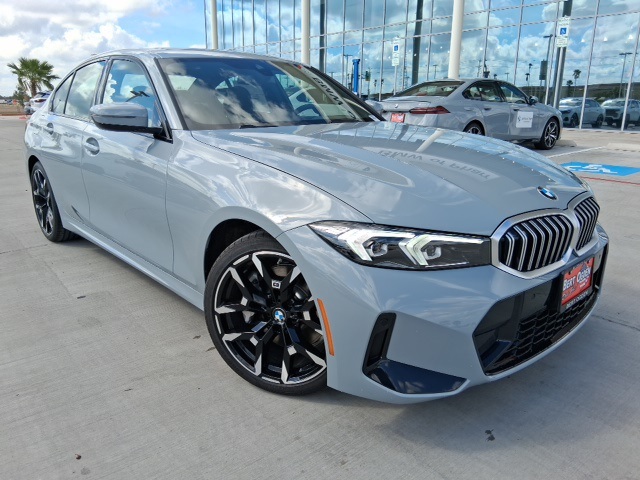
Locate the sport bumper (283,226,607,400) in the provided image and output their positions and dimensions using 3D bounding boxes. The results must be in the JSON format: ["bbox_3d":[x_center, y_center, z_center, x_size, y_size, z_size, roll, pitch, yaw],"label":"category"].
[{"bbox_3d":[0.725,0.117,2.066,1.800,0.530,0.730,-14,21,-42],"label":"sport bumper"}]

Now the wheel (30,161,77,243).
[{"bbox_3d":[-2.107,-0.313,3.856,0.250,0.660,0.660,-14,21,-42],"label":"wheel"}]

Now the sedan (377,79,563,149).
[{"bbox_3d":[3.390,-2.671,10.360,5.030,1.500,1.900,-12,20,-37],"label":"sedan"}]

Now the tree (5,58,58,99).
[{"bbox_3d":[-25.606,-13.725,42.394,4.600,4.450,4.600,-9,18,-31],"label":"tree"}]

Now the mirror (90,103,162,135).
[{"bbox_3d":[-0.923,-0.584,2.263,0.250,0.150,0.190,-14,21,-42],"label":"mirror"}]

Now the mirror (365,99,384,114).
[{"bbox_3d":[0.401,-0.944,3.517,0.250,0.160,0.180,-14,21,-42],"label":"mirror"}]

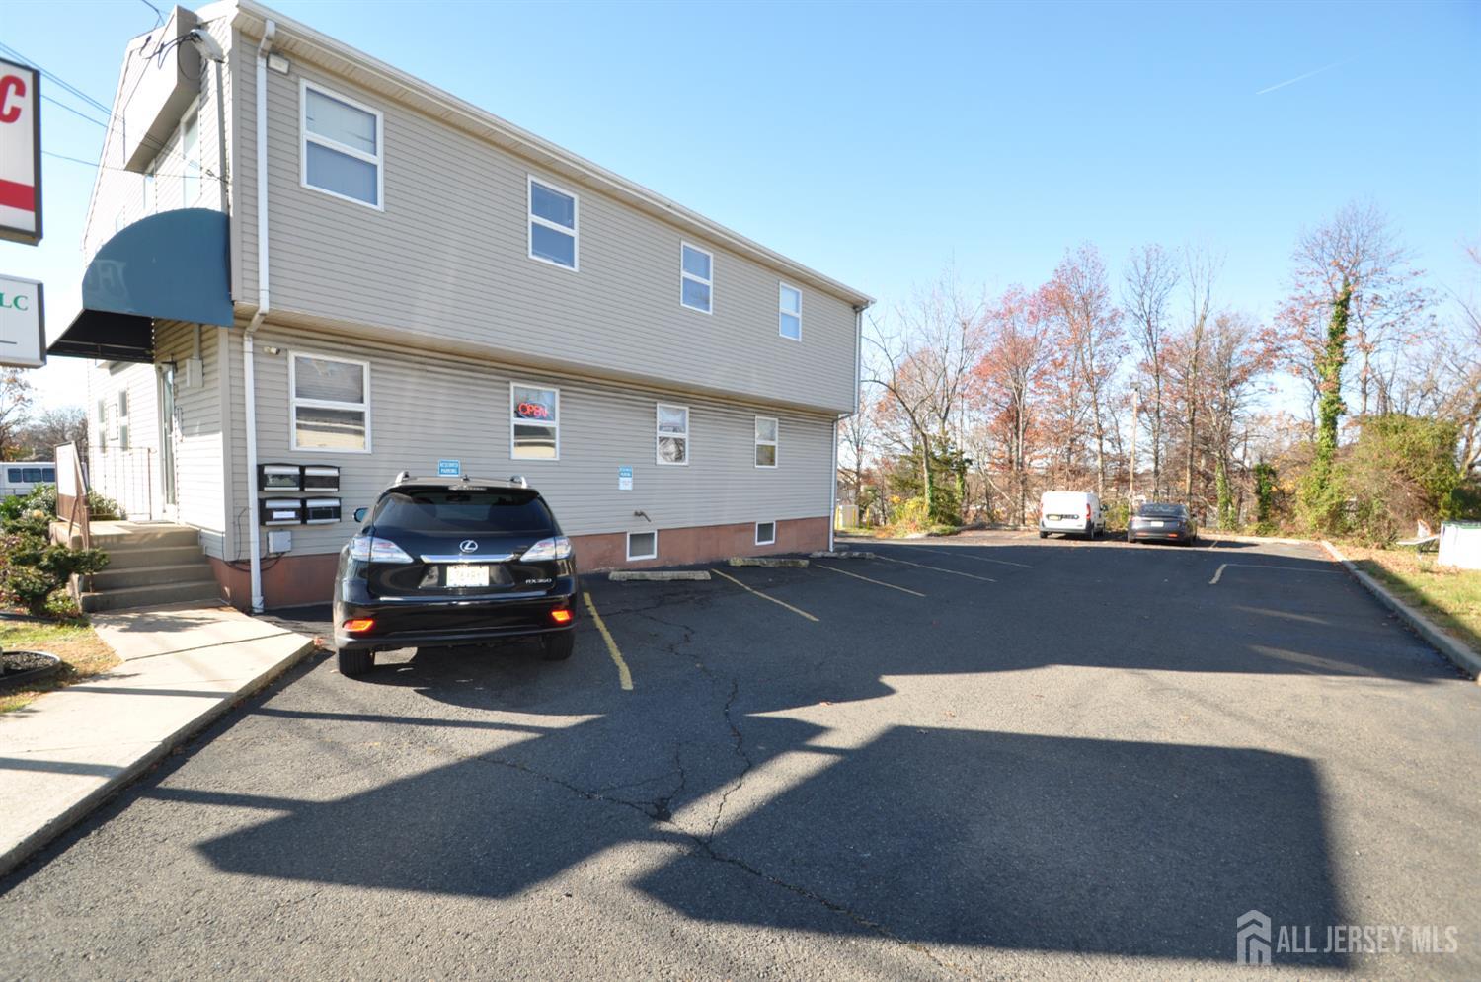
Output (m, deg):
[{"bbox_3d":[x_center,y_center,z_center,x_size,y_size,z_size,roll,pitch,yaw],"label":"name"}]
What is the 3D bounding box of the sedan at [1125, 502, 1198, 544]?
[{"bbox_3d":[16.100,1.200,23.450,1.860,1.460,4.750,2,1,38],"label":"sedan"}]

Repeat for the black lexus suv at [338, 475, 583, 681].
[{"bbox_3d":[-3.100,0.700,6.800,1.890,1.700,4.770,1,0,-25],"label":"black lexus suv"}]

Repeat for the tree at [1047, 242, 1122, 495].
[{"bbox_3d":[19.059,-5.748,34.000,4.000,15.700,4.000,1,1,29],"label":"tree"}]

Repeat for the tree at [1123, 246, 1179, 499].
[{"bbox_3d":[22.667,-5.748,34.000,3.000,15.700,3.000,1,1,34],"label":"tree"}]

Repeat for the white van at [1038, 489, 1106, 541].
[{"bbox_3d":[14.510,1.010,26.670,1.830,1.880,4.740,2,1,38],"label":"white van"}]

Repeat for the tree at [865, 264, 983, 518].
[{"bbox_3d":[9.494,-4.674,31.500,5.800,13.400,5.500,1,1,17],"label":"tree"}]

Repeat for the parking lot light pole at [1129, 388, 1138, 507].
[{"bbox_3d":[19.434,-1.604,30.500,0.550,7.300,0.400,-1,1,-37],"label":"parking lot light pole"}]

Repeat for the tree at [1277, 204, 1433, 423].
[{"bbox_3d":[28.339,-5.674,28.500,6.000,15.000,6.000,-1,1,-45],"label":"tree"}]

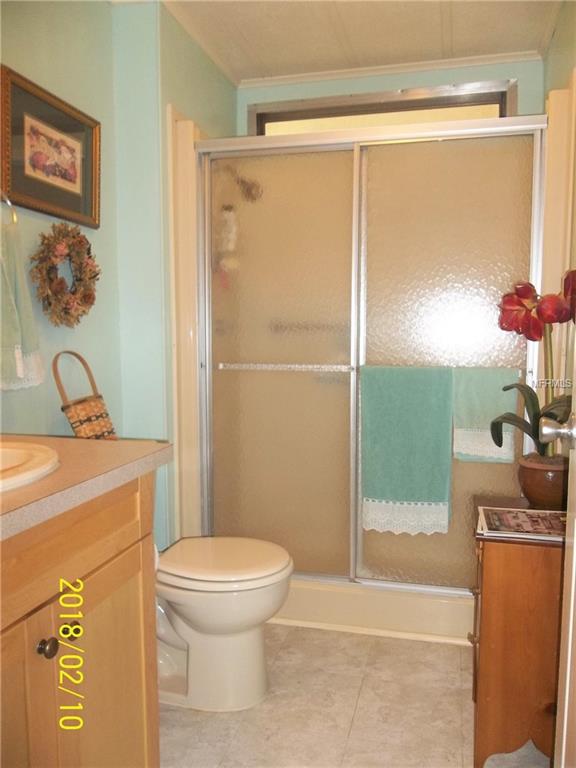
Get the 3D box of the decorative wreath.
[{"bbox_3d":[-0.676,-0.330,1.860,0.085,0.335,0.345,1,5,15],"label":"decorative wreath"}]

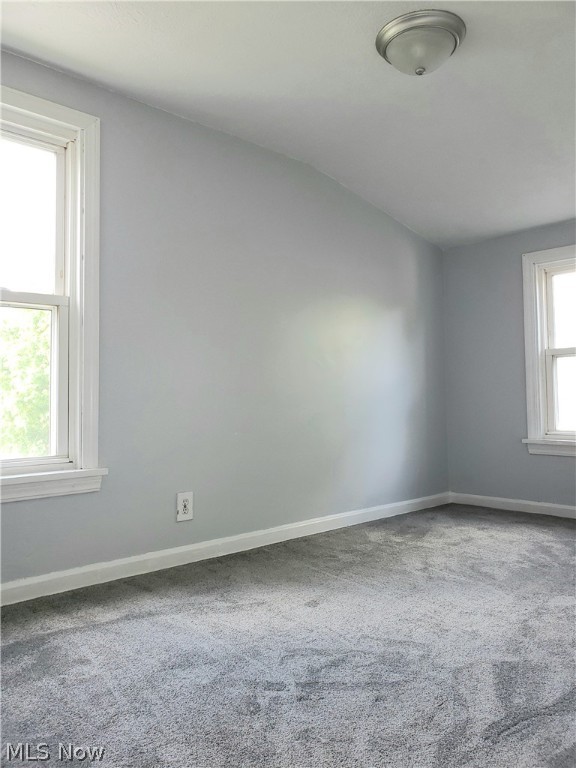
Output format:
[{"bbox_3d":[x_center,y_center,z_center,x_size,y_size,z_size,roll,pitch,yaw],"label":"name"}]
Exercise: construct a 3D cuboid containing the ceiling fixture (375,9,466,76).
[{"bbox_3d":[0.500,-1.232,2.172,0.330,0.138,0.330,-1,-2,0],"label":"ceiling fixture"}]

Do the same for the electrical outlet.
[{"bbox_3d":[-0.476,0.573,2.689,0.082,0.126,0.010,1,-3,-43],"label":"electrical outlet"}]

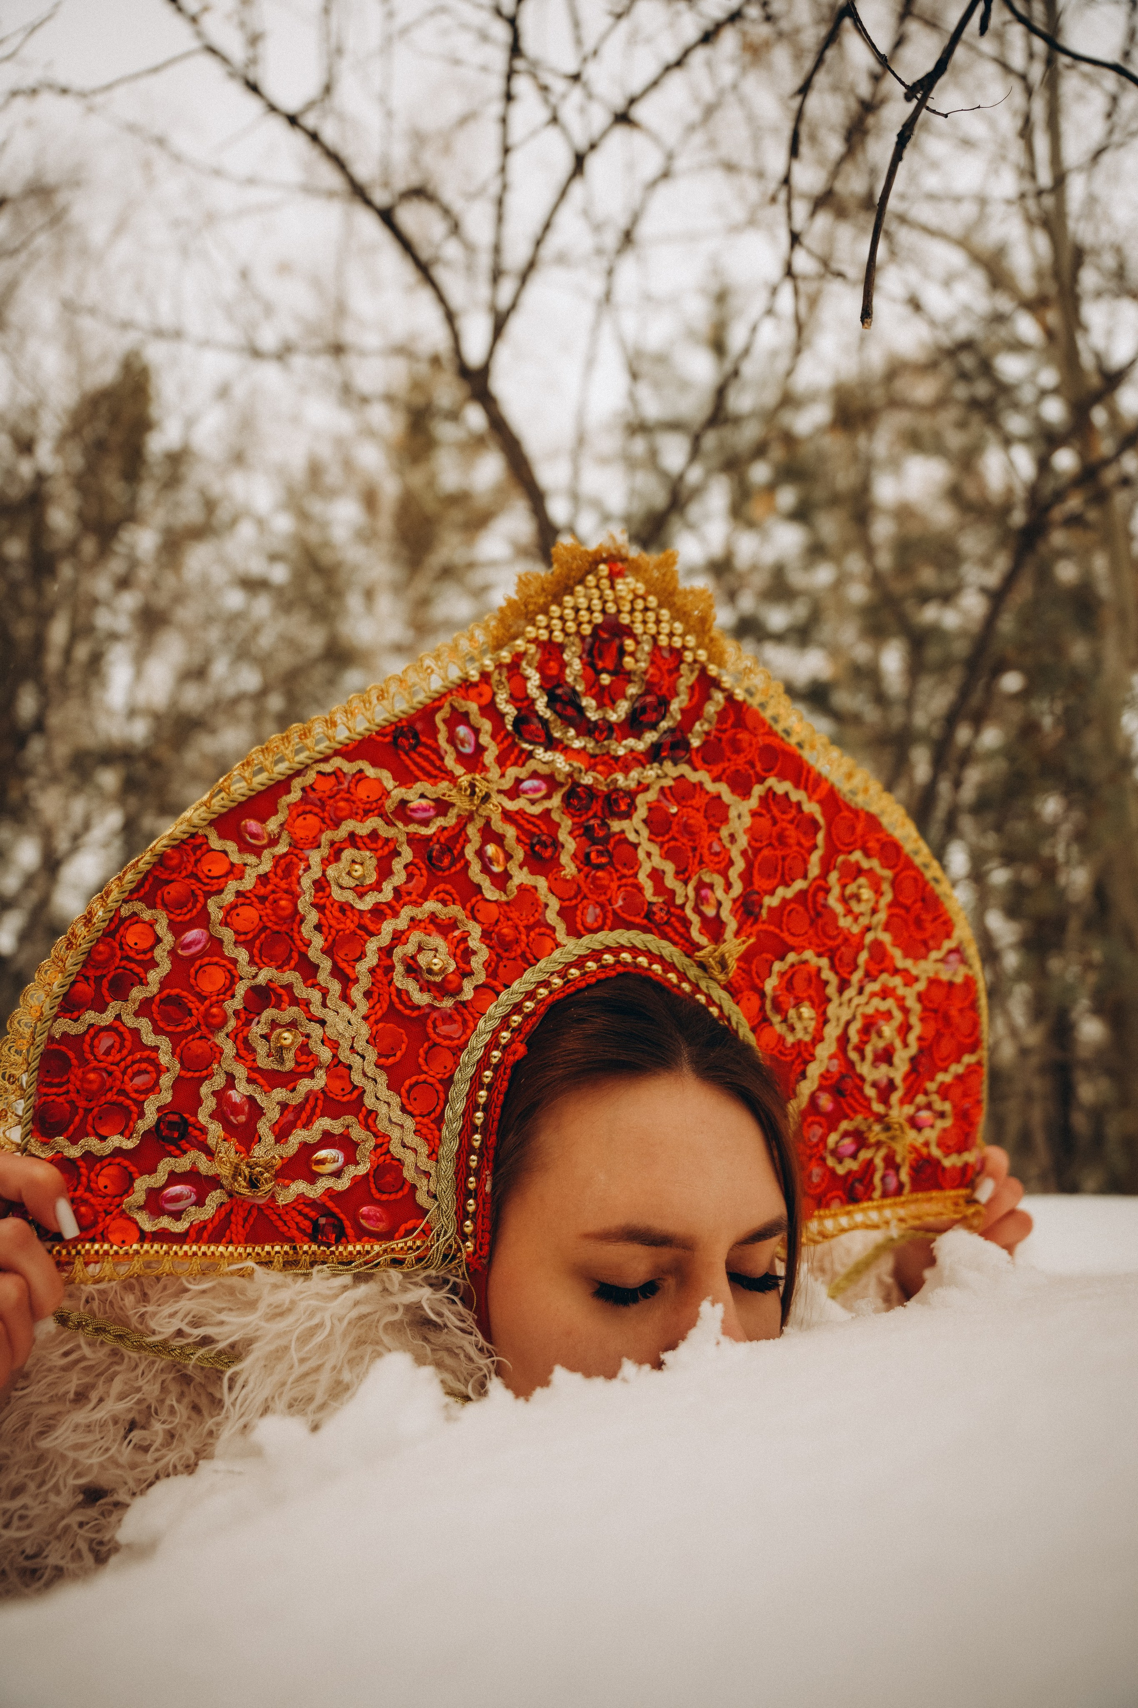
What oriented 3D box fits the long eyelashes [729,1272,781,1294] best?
[{"bbox_3d":[0.081,0.188,0.500,0.027,0.009,0.011,4,1,-28],"label":"long eyelashes"}]

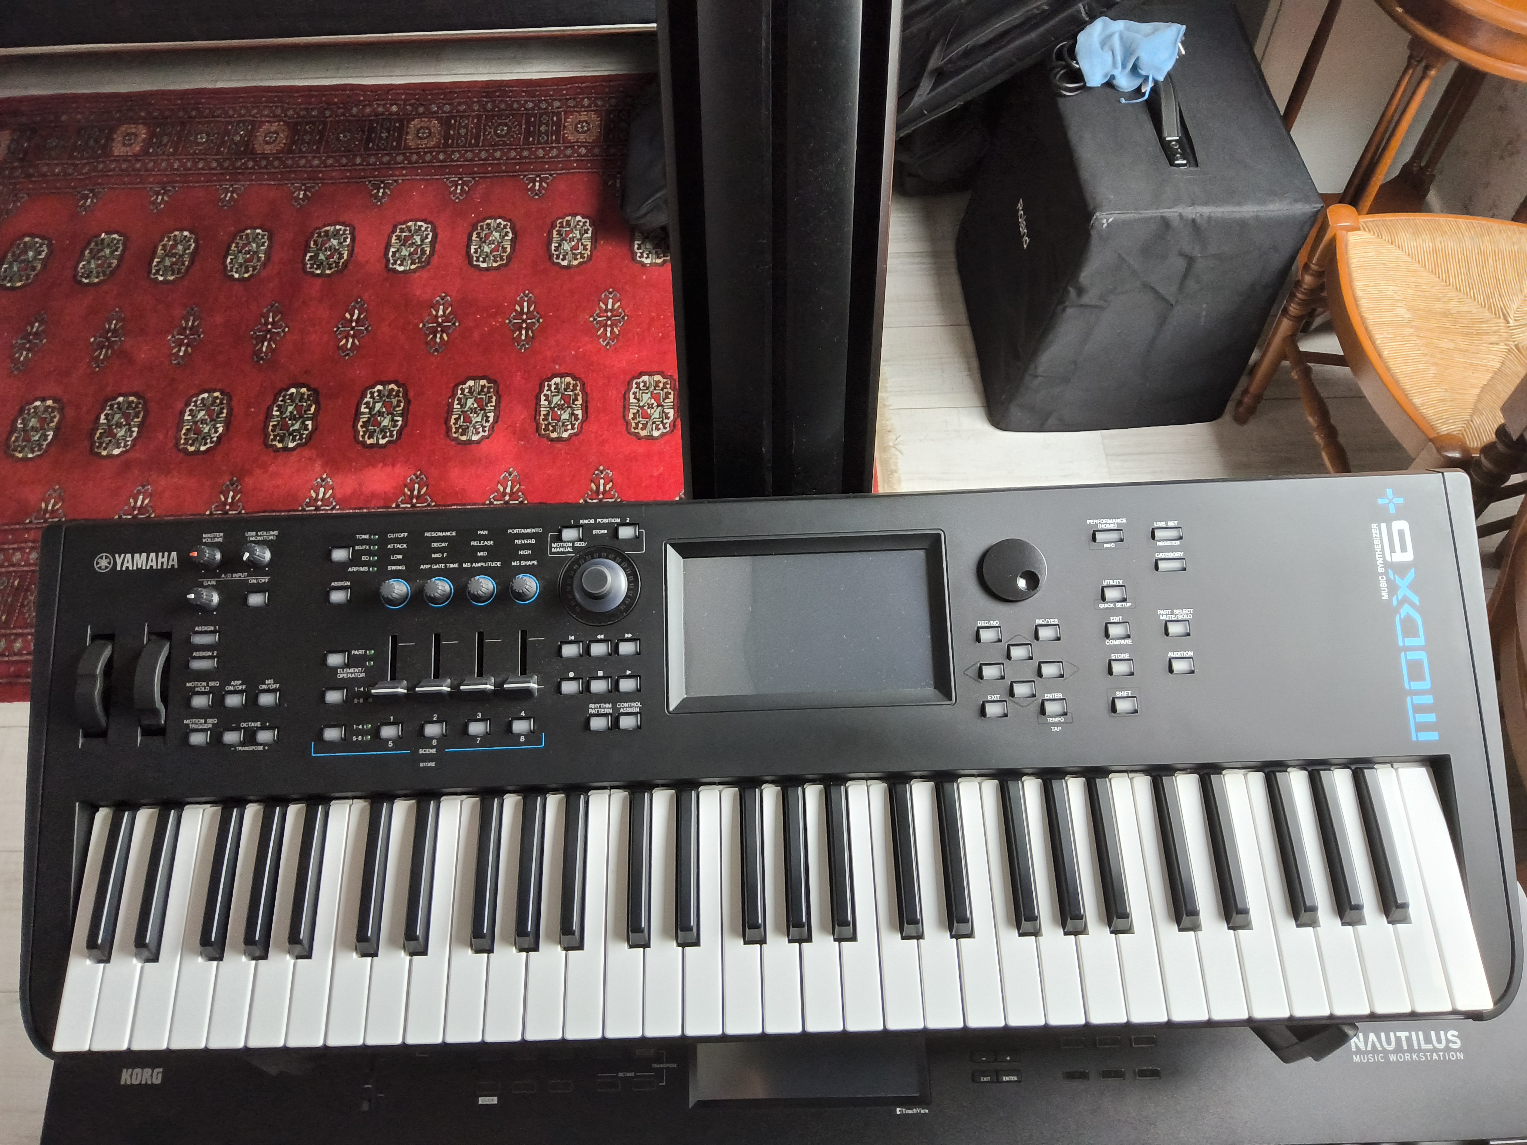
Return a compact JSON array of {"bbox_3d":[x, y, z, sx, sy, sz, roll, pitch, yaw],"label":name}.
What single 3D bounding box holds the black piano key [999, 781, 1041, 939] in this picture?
[{"bbox_3d":[0.158,0.172,0.672,0.013,0.012,0.093,-2,68,1],"label":"black piano key"}]

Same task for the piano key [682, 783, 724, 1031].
[{"bbox_3d":[-0.037,0.207,0.679,0.023,0.019,0.144,-2,68,1],"label":"piano key"}]

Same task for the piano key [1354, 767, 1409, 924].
[{"bbox_3d":[0.377,0.165,0.668,0.013,0.013,0.091,-2,68,1],"label":"piano key"}]

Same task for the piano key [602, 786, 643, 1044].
[{"bbox_3d":[-0.084,0.209,0.681,0.022,0.020,0.146,-2,68,1],"label":"piano key"}]

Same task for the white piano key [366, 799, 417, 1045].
[{"bbox_3d":[-0.225,0.214,0.684,0.022,0.020,0.146,-2,68,1],"label":"white piano key"}]

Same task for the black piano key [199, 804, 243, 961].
[{"bbox_3d":[-0.336,0.191,0.681,0.013,0.011,0.094,-2,69,1],"label":"black piano key"}]

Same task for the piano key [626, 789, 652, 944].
[{"bbox_3d":[-0.076,0.181,0.676,0.013,0.011,0.094,-2,69,1],"label":"piano key"}]

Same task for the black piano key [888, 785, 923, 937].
[{"bbox_3d":[0.088,0.176,0.674,0.013,0.013,0.091,-2,68,1],"label":"black piano key"}]

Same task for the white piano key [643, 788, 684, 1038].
[{"bbox_3d":[-0.060,0.208,0.679,0.023,0.019,0.144,-2,68,1],"label":"white piano key"}]

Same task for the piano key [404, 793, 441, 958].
[{"bbox_3d":[-0.211,0.186,0.679,0.013,0.011,0.094,-2,69,1],"label":"piano key"}]

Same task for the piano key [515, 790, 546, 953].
[{"bbox_3d":[-0.144,0.184,0.678,0.013,0.013,0.091,-2,68,1],"label":"piano key"}]

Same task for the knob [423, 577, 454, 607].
[{"bbox_3d":[-0.210,0.012,0.706,0.018,0.014,0.018,-2,78,1],"label":"knob"}]

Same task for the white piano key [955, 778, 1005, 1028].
[{"bbox_3d":[0.128,0.201,0.677,0.022,0.018,0.142,-2,68,1],"label":"white piano key"}]

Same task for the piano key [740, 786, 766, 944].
[{"bbox_3d":[-0.006,0.178,0.674,0.013,0.013,0.093,-2,68,1],"label":"piano key"}]

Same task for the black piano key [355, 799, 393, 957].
[{"bbox_3d":[-0.241,0.187,0.680,0.013,0.012,0.093,-2,68,1],"label":"black piano key"}]

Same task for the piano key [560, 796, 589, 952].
[{"bbox_3d":[-0.117,0.182,0.677,0.013,0.011,0.094,-2,69,1],"label":"piano key"}]

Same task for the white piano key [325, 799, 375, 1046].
[{"bbox_3d":[-0.248,0.215,0.684,0.022,0.018,0.142,-2,68,1],"label":"white piano key"}]

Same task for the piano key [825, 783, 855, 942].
[{"bbox_3d":[0.047,0.176,0.673,0.013,0.013,0.093,-2,68,1],"label":"piano key"}]

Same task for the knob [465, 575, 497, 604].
[{"bbox_3d":[-0.178,0.010,0.690,0.018,0.015,0.018,-2,79,1],"label":"knob"}]

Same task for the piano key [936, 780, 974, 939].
[{"bbox_3d":[0.118,0.175,0.673,0.013,0.013,0.091,-2,68,1],"label":"piano key"}]

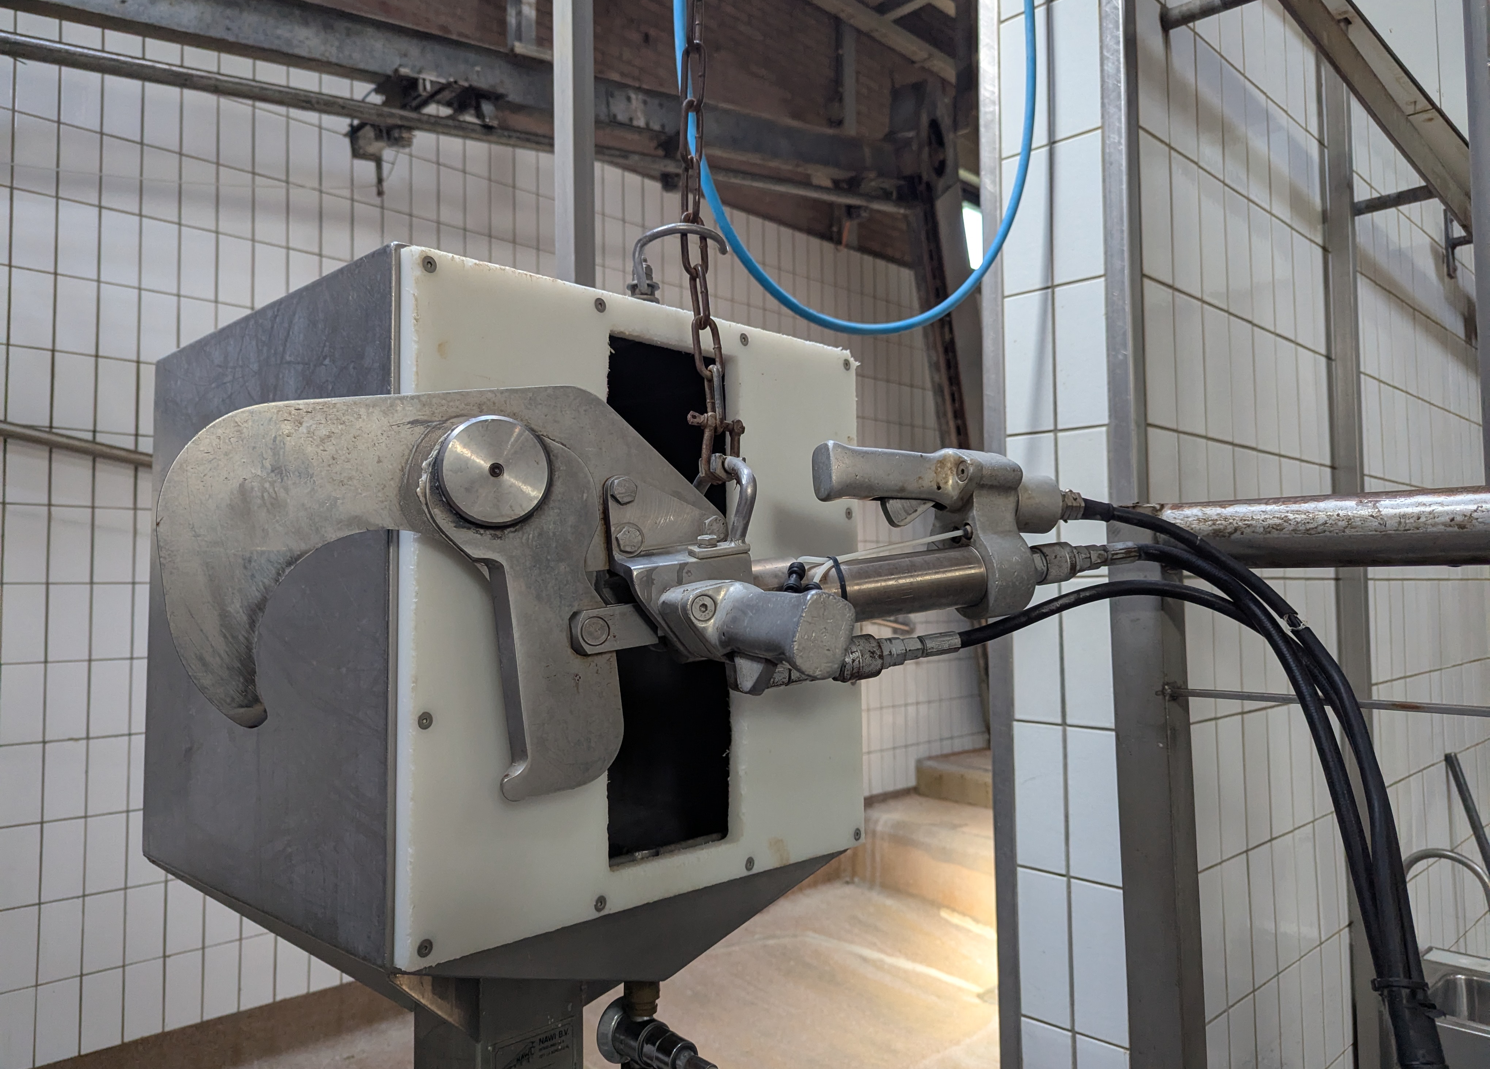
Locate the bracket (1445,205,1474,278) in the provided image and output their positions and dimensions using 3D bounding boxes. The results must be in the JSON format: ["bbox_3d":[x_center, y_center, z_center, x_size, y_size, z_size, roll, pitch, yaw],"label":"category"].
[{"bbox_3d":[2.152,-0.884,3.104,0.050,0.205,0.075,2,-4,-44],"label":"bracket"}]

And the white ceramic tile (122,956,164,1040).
[{"bbox_3d":[-1.951,1.509,3.361,0.114,0.239,0.012,3,-4,-44],"label":"white ceramic tile"}]

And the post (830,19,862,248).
[{"bbox_3d":[0.579,-2.343,6.045,0.115,1.360,0.090,3,-4,-44],"label":"post"}]

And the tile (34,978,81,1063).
[{"bbox_3d":[-2.121,1.502,3.194,0.114,0.239,0.012,3,-4,-44],"label":"tile"}]

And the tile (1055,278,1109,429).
[{"bbox_3d":[0.560,-0.297,1.708,0.088,0.239,0.012,-3,-4,43],"label":"tile"}]

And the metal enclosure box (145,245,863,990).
[{"bbox_3d":[-0.243,0.086,1.056,0.500,0.540,0.505,-3,-4,43],"label":"metal enclosure box"}]

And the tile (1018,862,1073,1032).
[{"bbox_3d":[0.500,0.685,1.719,0.088,0.239,0.012,-3,-4,43],"label":"tile"}]

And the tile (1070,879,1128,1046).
[{"bbox_3d":[0.568,0.681,1.655,0.088,0.239,0.012,-3,-4,43],"label":"tile"}]

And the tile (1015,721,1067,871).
[{"bbox_3d":[0.498,0.441,1.733,0.088,0.239,0.012,-3,-4,43],"label":"tile"}]

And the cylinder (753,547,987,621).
[{"bbox_3d":[0.108,0.043,0.844,0.220,0.051,0.051,-3,-1,-28],"label":"cylinder"}]

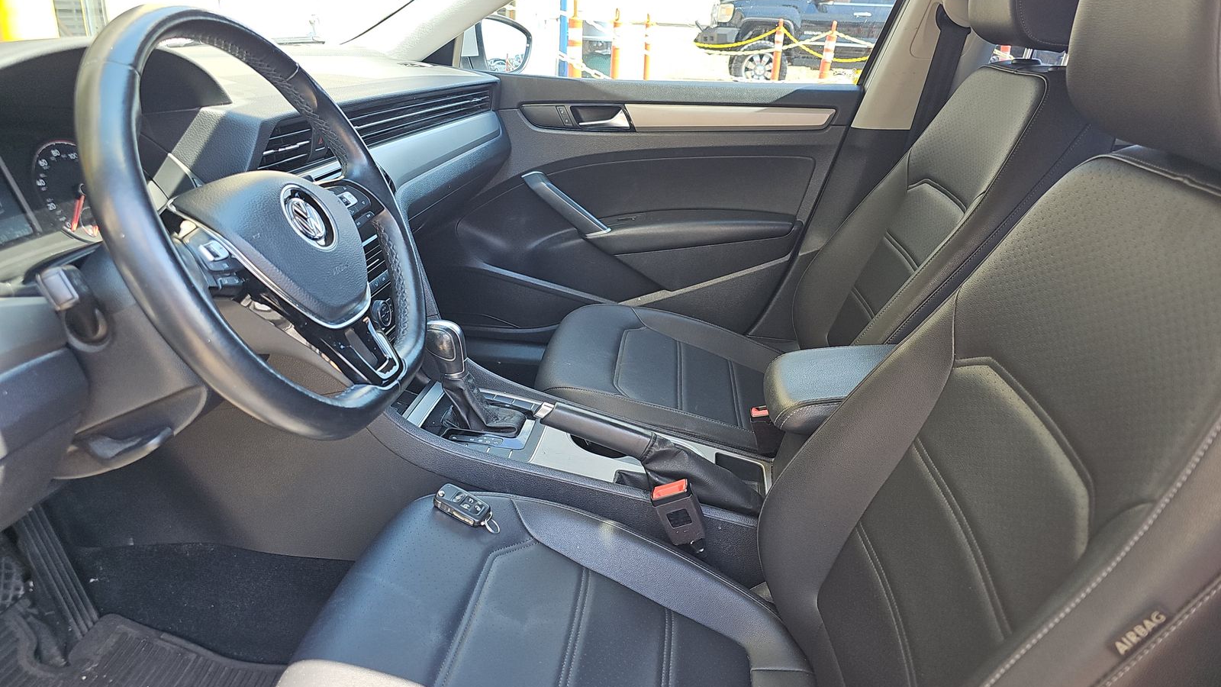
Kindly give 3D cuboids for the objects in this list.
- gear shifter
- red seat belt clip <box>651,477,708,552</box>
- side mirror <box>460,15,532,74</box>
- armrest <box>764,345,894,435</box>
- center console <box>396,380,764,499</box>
[{"bbox_3d":[-0.185,0.052,1.124,0.140,0.160,0.085,4,21,4],"label":"gear shifter"},{"bbox_3d":[0.085,0.215,1.007,0.048,0.100,0.028,-21,17,13],"label":"red seat belt clip"},{"bbox_3d":[-0.275,-0.682,1.888,0.130,0.160,0.220,11,22,21],"label":"side mirror"},{"bbox_3d":[0.348,0.069,1.074,0.290,0.085,0.180,4,21,4],"label":"armrest"},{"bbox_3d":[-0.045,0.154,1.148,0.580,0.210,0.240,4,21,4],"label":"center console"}]

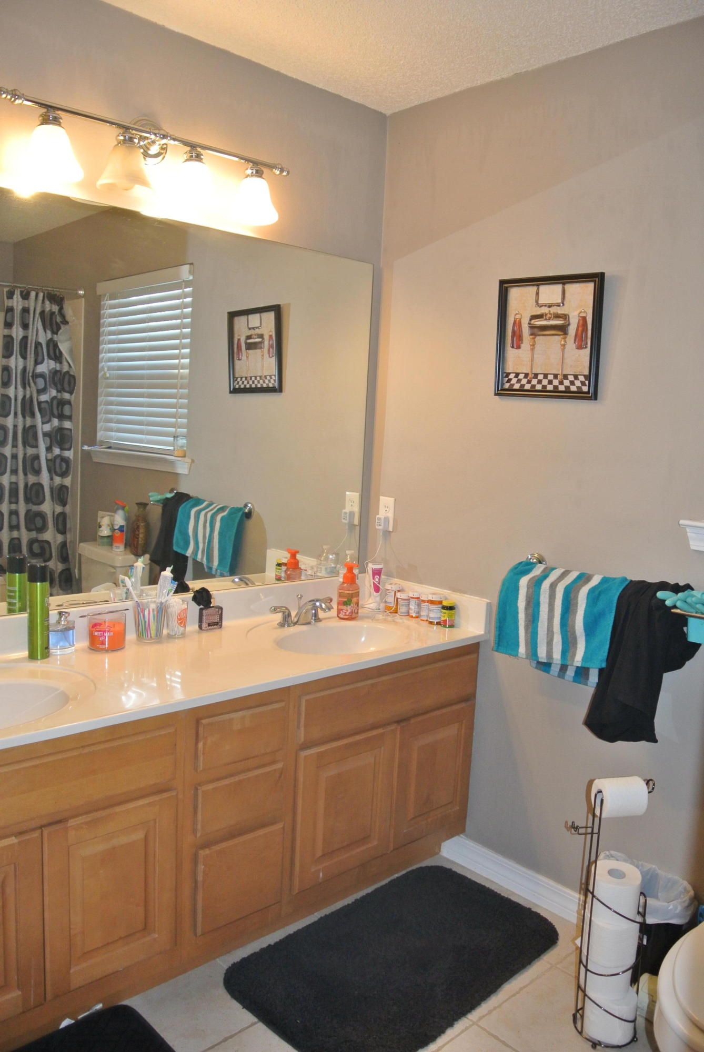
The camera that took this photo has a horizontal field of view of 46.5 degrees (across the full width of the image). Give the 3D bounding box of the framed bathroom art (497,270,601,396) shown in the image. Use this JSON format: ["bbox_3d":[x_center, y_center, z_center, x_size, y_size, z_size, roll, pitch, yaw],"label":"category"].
[{"bbox_3d":[0.554,-0.534,2.333,0.023,0.338,0.338,-4,10,-43],"label":"framed bathroom art"}]

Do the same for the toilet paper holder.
[{"bbox_3d":[0.612,0.905,1.931,0.197,0.620,0.145,1,8,-15],"label":"toilet paper holder"}]

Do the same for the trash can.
[{"bbox_3d":[0.741,1.055,2.124,0.180,0.285,0.250,-4,10,-43],"label":"trash can"}]

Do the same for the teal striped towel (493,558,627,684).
[{"bbox_3d":[0.571,0.270,2.270,0.105,0.300,0.375,-4,10,-43],"label":"teal striped towel"}]

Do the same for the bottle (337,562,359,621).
[{"bbox_3d":[-0.004,0.215,2.669,0.065,0.177,0.072,-4,10,-43],"label":"bottle"}]

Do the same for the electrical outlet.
[{"bbox_3d":[0.121,-0.041,2.850,0.012,0.115,0.073,-4,10,-43],"label":"electrical outlet"}]

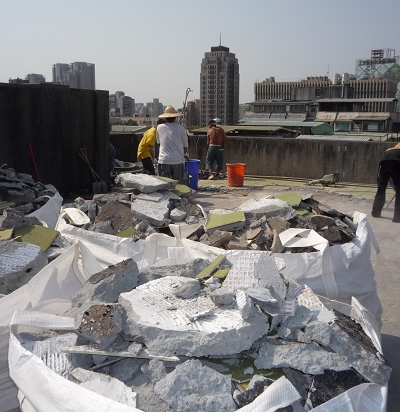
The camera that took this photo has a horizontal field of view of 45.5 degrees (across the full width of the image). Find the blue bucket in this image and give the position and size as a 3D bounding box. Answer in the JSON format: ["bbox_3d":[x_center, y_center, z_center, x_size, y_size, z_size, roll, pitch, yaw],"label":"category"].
[{"bbox_3d":[-0.180,-0.712,10.736,0.420,0.650,0.420,0,10,0],"label":"blue bucket"}]

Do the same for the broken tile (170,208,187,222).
[{"bbox_3d":[-0.148,0.065,3.280,0.120,0.090,0.120,0,10,0],"label":"broken tile"}]

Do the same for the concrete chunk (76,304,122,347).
[{"bbox_3d":[-0.349,0.411,1.640,0.150,0.125,0.135,-2,11,-10],"label":"concrete chunk"}]

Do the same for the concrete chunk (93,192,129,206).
[{"bbox_3d":[-0.665,-0.049,3.600,0.280,0.105,0.200,0,10,0],"label":"concrete chunk"}]

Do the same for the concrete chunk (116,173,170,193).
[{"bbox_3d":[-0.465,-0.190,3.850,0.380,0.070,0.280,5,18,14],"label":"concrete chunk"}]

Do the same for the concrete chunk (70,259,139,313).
[{"bbox_3d":[-0.408,0.344,2.059,0.280,0.170,0.170,-2,10,-15],"label":"concrete chunk"}]

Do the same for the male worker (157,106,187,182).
[{"bbox_3d":[-0.407,-0.569,7.056,0.540,1.801,0.450,-1,10,-8],"label":"male worker"}]

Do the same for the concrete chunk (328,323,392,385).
[{"bbox_3d":[0.439,0.403,1.310,0.100,0.080,0.190,-14,28,-27],"label":"concrete chunk"}]

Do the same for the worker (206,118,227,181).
[{"bbox_3d":[0.442,-1.486,12.600,0.550,1.630,0.420,-2,11,-12],"label":"worker"}]

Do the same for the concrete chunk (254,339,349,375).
[{"bbox_3d":[0.313,0.464,1.470,0.275,0.080,0.115,4,26,8],"label":"concrete chunk"}]

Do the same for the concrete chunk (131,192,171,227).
[{"bbox_3d":[-0.321,0.026,3.150,0.230,0.060,0.210,25,45,16],"label":"concrete chunk"}]

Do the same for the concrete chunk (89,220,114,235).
[{"bbox_3d":[-0.624,0.139,3.020,0.140,0.085,0.100,1,11,0],"label":"concrete chunk"}]

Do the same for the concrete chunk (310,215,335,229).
[{"bbox_3d":[0.771,0.098,3.000,0.155,0.080,0.120,0,10,0],"label":"concrete chunk"}]

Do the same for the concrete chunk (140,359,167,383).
[{"bbox_3d":[-0.143,0.507,1.470,0.080,0.065,0.070,1,11,0],"label":"concrete chunk"}]

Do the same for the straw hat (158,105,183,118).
[{"bbox_3d":[-0.484,-1.558,7.900,0.410,0.180,0.410,0,10,0],"label":"straw hat"}]

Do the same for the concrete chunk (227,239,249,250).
[{"bbox_3d":[0.210,0.210,2.600,0.115,0.055,0.085,-3,11,-15],"label":"concrete chunk"}]

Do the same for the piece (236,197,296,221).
[{"bbox_3d":[0.440,0.020,3.150,0.390,0.130,0.270,0,10,0],"label":"piece"}]

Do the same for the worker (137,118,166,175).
[{"bbox_3d":[-0.897,-0.806,8.994,0.520,1.600,0.500,-3,10,-15],"label":"worker"}]

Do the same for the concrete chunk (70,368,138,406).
[{"bbox_3d":[-0.278,0.522,1.370,0.180,0.065,0.140,-4,23,-11],"label":"concrete chunk"}]

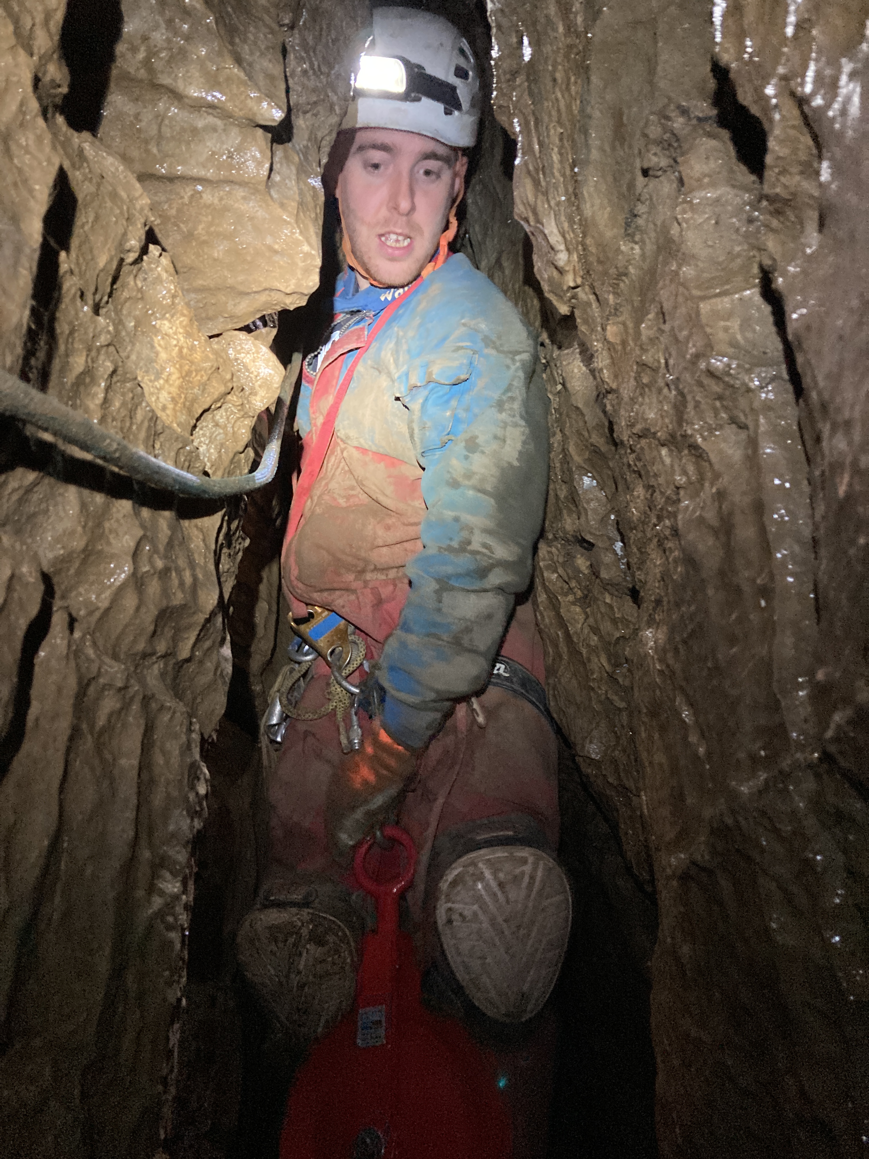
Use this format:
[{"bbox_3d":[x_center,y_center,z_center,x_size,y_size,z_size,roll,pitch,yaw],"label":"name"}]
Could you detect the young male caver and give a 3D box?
[{"bbox_3d":[-0.060,0.090,1.200,0.490,1.660,0.450,2,5,31],"label":"young male caver"}]

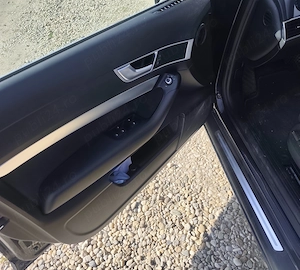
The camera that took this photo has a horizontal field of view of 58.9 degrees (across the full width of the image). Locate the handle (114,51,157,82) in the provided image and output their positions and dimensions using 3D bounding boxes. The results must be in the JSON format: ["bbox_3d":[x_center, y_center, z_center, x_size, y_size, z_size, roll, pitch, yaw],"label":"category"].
[{"bbox_3d":[-0.038,-0.179,0.698,0.032,0.055,0.150,32,46,27],"label":"handle"}]

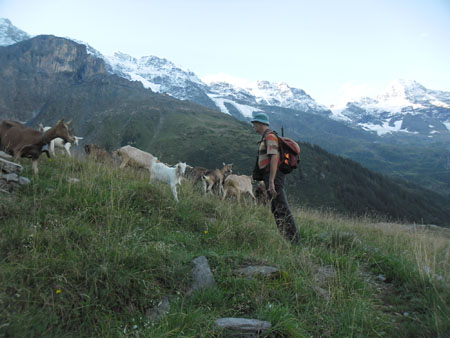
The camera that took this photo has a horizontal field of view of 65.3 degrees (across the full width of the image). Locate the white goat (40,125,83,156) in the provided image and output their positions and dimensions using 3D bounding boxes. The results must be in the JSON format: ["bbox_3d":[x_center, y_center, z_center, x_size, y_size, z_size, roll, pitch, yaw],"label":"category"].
[{"bbox_3d":[-3.724,-0.626,8.000,0.950,0.740,0.300,0,2,-12],"label":"white goat"}]

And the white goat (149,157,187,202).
[{"bbox_3d":[-0.982,0.179,6.000,0.820,0.800,0.300,2,3,44],"label":"white goat"}]

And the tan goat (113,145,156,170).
[{"bbox_3d":[-1.948,-0.160,8.000,1.200,0.830,0.360,-1,2,-15],"label":"tan goat"}]

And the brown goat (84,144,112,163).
[{"bbox_3d":[-2.978,-0.275,8.400,0.880,0.720,0.320,-1,3,-30],"label":"brown goat"}]

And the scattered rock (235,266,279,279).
[{"bbox_3d":[0.287,0.943,3.200,0.400,0.080,0.220,0,2,0],"label":"scattered rock"}]

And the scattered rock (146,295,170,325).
[{"bbox_3d":[-0.445,0.947,2.350,0.160,0.160,0.140,0,2,0],"label":"scattered rock"}]

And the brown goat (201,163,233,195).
[{"bbox_3d":[-0.167,0.233,7.800,0.850,0.780,0.300,-2,3,-41],"label":"brown goat"}]

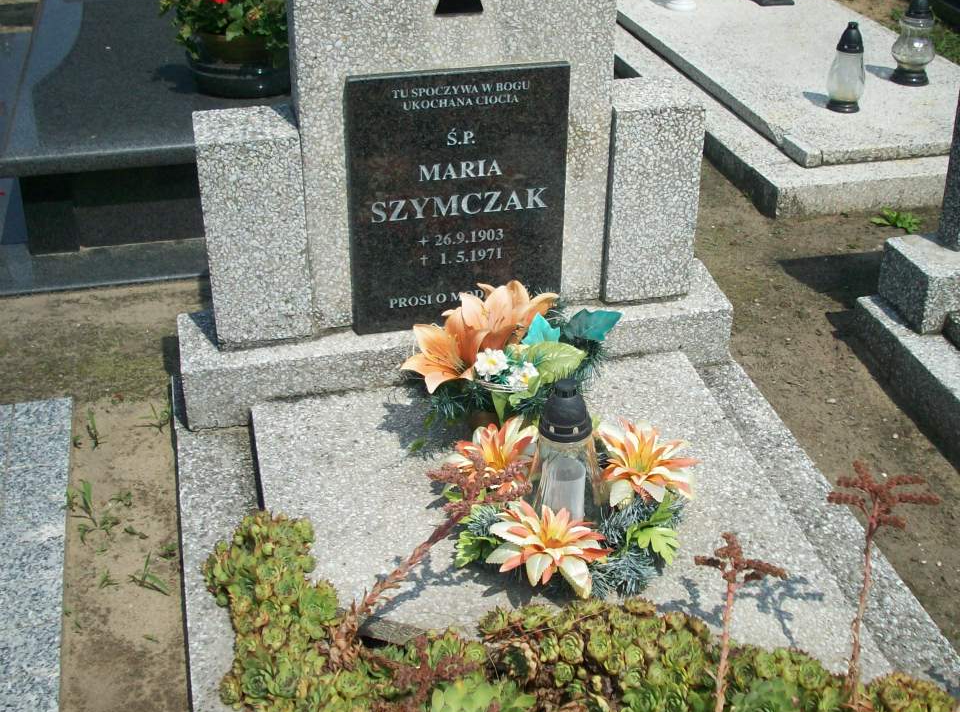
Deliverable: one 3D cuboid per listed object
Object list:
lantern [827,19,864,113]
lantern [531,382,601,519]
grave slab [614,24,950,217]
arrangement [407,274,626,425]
[{"bbox_3d":[1.017,-0.799,3.775,0.107,0.243,0.107,-9,33,-14],"label":"lantern"},{"bbox_3d":[0.140,0.149,2.096,0.108,0.268,0.108,0,32,0],"label":"lantern"},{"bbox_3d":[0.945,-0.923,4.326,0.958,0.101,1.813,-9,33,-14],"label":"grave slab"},{"bbox_3d":[0.056,-0.009,2.398,0.381,0.232,0.288,-7,32,-11],"label":"arrangement"}]

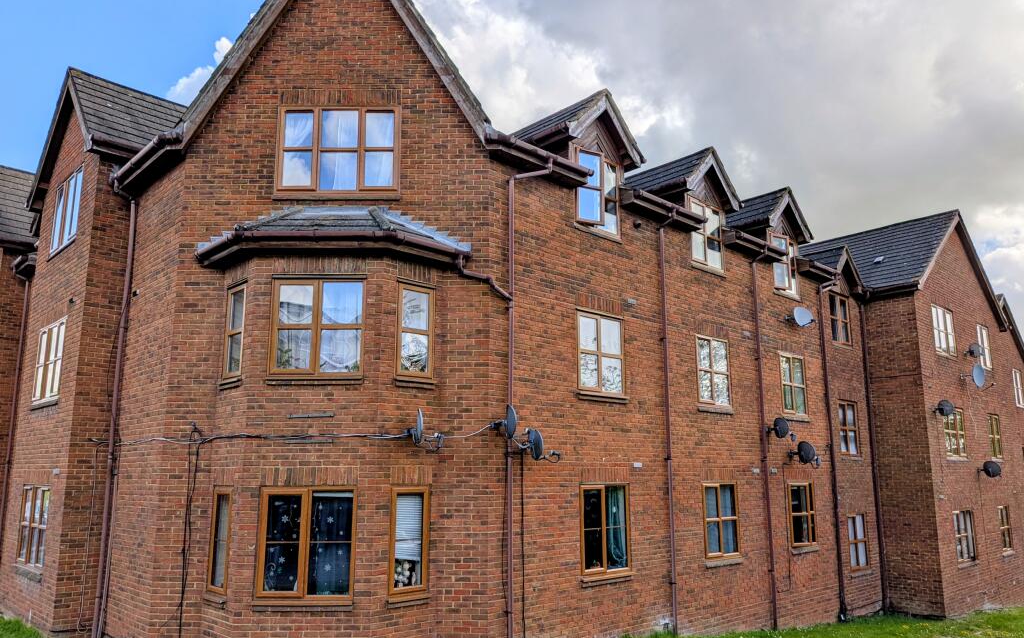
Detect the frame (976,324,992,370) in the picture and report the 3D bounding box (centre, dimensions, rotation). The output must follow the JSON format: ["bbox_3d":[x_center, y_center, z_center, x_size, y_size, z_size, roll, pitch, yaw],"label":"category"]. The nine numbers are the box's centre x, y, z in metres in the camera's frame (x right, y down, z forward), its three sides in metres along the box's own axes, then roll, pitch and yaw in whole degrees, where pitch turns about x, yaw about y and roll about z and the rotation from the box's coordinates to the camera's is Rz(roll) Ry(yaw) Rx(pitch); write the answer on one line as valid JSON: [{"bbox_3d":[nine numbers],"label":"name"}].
[{"bbox_3d":[14.646,0.870,21.980,1.091,1.329,0.120,10,-15,-41],"label":"frame"}]

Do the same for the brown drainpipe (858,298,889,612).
[{"bbox_3d":[9.123,3.304,17.899,0.090,7.673,0.100,10,-15,-41],"label":"brown drainpipe"}]

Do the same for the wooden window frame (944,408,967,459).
[{"bbox_3d":[11.629,2.971,18.597,1.300,1.250,0.100,10,-15,-40],"label":"wooden window frame"}]

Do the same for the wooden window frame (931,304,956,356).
[{"bbox_3d":[11.358,0.311,18.681,1.567,1.206,0.120,10,-15,-40],"label":"wooden window frame"}]

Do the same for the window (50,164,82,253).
[{"bbox_3d":[-7.762,-1.873,12.372,1.561,1.279,0.120,-11,-15,43],"label":"window"}]

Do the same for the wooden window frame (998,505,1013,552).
[{"bbox_3d":[13.935,5.908,20.042,0.870,1.220,0.100,10,-15,-40],"label":"wooden window frame"}]

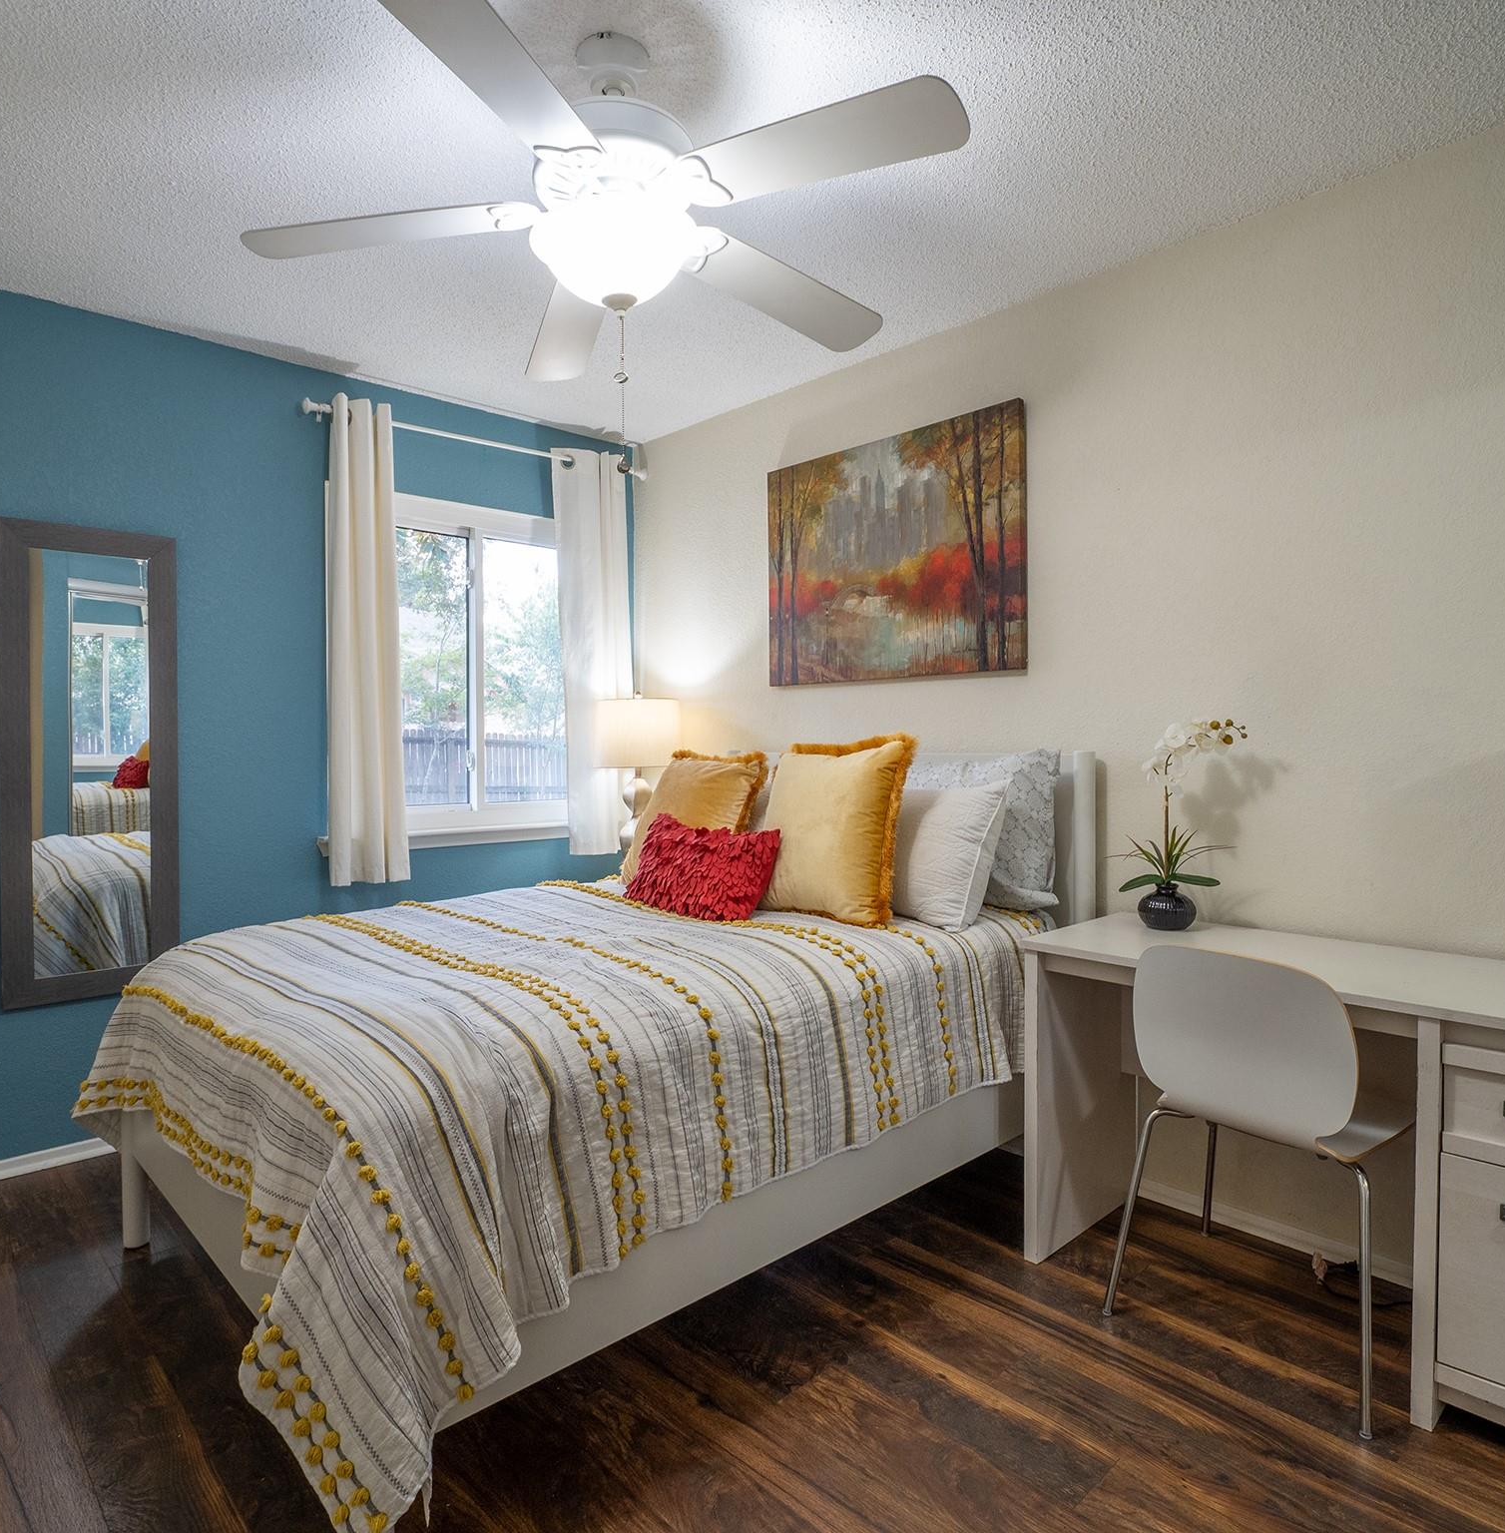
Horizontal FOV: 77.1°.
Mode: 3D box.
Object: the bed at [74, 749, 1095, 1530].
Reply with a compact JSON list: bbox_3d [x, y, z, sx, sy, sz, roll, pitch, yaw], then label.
[{"bbox_3d":[-0.304,0.552,2.353,2.045,1.155,1.540,-2,2,-43],"label":"bed"}]

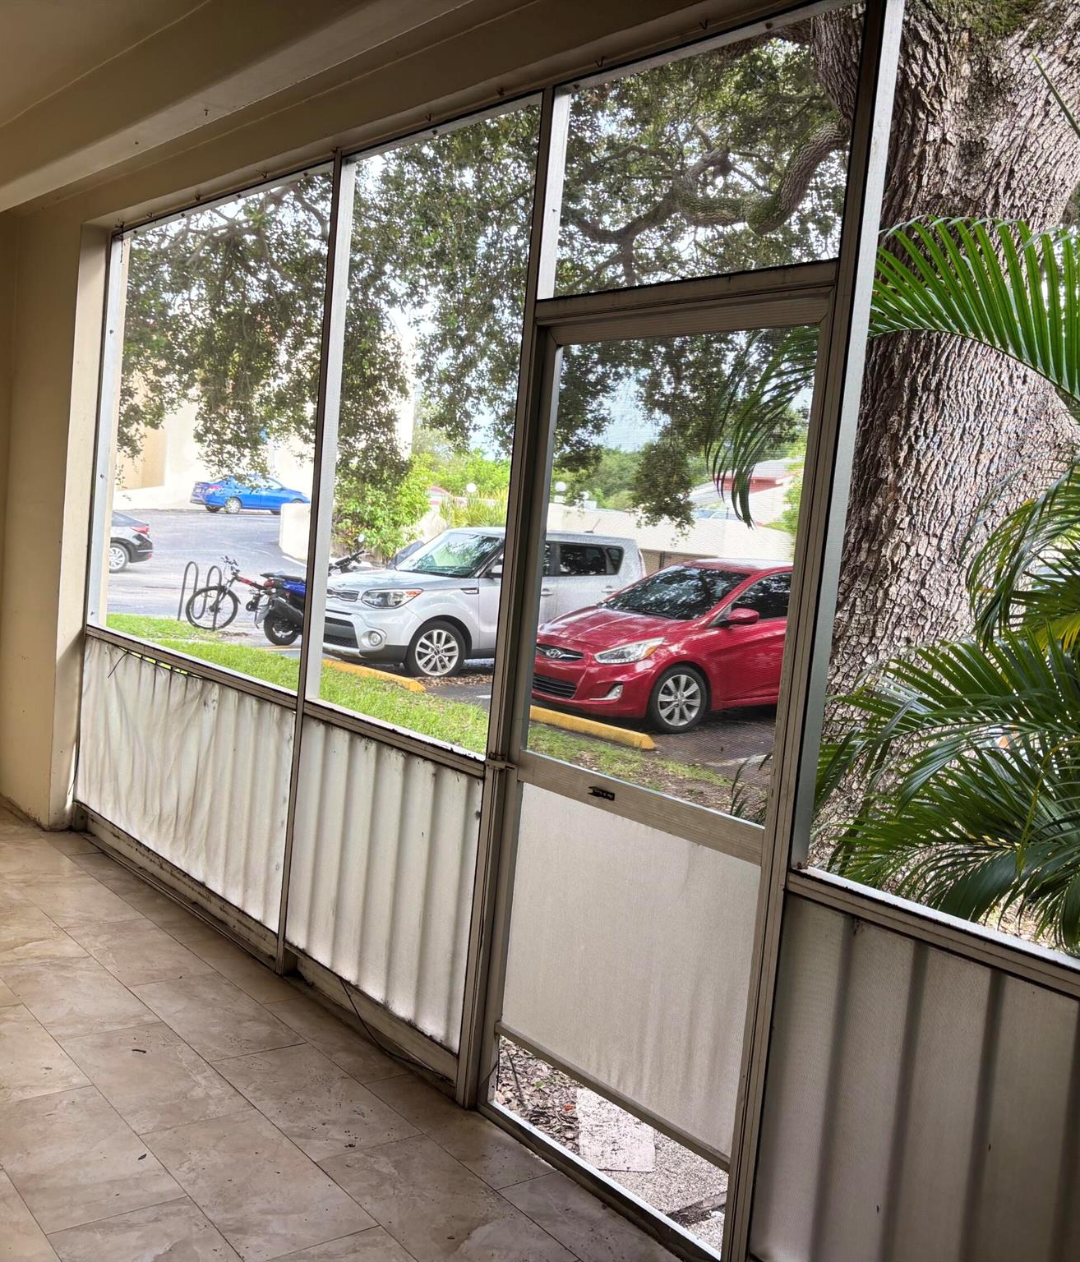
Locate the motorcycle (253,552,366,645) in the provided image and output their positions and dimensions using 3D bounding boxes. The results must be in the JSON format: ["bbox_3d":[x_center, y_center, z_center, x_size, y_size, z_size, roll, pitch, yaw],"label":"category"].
[{"bbox_3d":[-2.665,-0.408,15.312,1.880,1.150,0.720,0,7,-45],"label":"motorcycle"}]

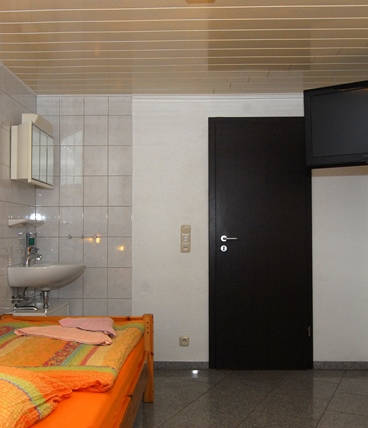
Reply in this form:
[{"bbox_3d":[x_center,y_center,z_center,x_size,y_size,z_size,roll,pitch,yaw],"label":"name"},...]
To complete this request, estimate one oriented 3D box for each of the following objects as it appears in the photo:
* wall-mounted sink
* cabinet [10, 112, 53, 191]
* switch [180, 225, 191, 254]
[{"bbox_3d":[-0.984,0.474,3.581,0.493,0.184,0.560,0,-2,2],"label":"wall-mounted sink"},{"bbox_3d":[-1.136,-0.455,3.619,0.188,0.503,0.515,0,-2,2],"label":"cabinet"},{"bbox_3d":[0.018,0.206,3.900,0.080,0.225,0.013,0,-2,2],"label":"switch"}]

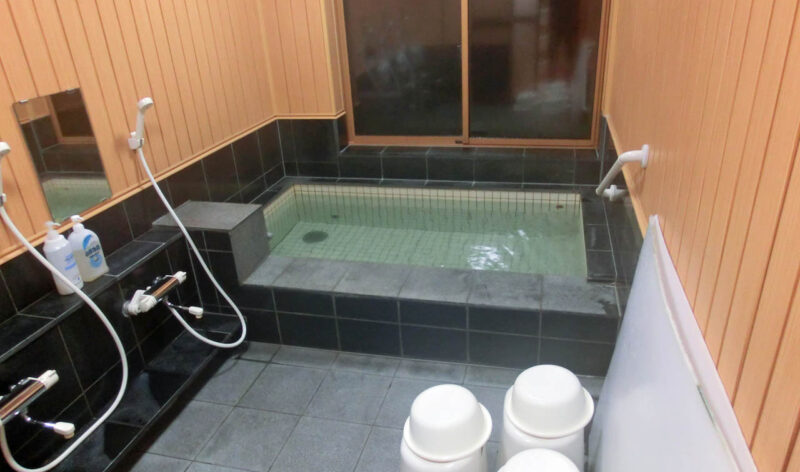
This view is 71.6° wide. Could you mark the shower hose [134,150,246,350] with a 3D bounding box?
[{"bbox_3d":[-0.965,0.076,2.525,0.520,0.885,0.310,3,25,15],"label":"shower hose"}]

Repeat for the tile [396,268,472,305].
[{"bbox_3d":[0.175,0.222,2.483,0.296,0.018,0.293,3,26,15],"label":"tile"}]

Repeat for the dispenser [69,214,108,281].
[{"bbox_3d":[-1.292,0.045,2.273,0.080,0.265,0.115,6,26,21],"label":"dispenser"}]

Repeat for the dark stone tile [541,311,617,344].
[{"bbox_3d":[0.720,0.364,2.230,0.297,0.125,0.012,3,25,15],"label":"dark stone tile"}]

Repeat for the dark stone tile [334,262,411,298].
[{"bbox_3d":[-0.115,0.207,2.561,0.296,0.018,0.293,3,26,15],"label":"dark stone tile"}]

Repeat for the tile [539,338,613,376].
[{"bbox_3d":[0.737,0.508,2.299,0.305,0.183,0.018,3,26,15],"label":"tile"}]

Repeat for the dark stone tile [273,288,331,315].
[{"bbox_3d":[-0.435,0.300,2.542,0.296,0.130,0.018,3,26,15],"label":"dark stone tile"}]

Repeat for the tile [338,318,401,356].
[{"bbox_3d":[-0.136,0.461,2.532,0.296,0.183,0.018,3,26,15],"label":"tile"}]

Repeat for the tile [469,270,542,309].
[{"bbox_3d":[0.464,0.238,2.406,0.296,0.018,0.293,3,26,15],"label":"tile"}]

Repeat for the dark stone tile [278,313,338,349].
[{"bbox_3d":[-0.425,0.445,2.609,0.296,0.183,0.018,3,26,15],"label":"dark stone tile"}]

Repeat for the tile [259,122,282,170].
[{"bbox_3d":[-0.899,-0.624,3.863,0.012,0.300,0.302,3,25,15],"label":"tile"}]

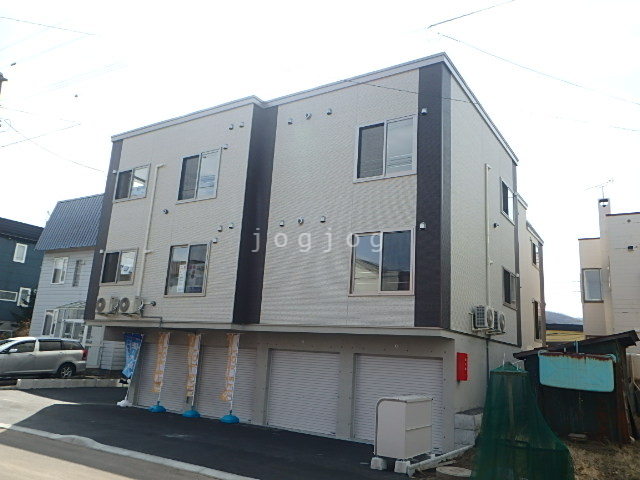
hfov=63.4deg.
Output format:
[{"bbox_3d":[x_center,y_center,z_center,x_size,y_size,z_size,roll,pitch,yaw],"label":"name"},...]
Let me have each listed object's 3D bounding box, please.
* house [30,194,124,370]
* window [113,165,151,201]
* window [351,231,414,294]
[{"bbox_3d":[-10.346,2.382,28.633,9.200,9.450,7.500,-5,-15,33],"label":"house"},{"bbox_3d":[-6.442,-1.933,17.727,1.744,1.170,0.100,-5,-15,33],"label":"window"},{"bbox_3d":[1.418,0.532,11.989,1.640,1.520,0.120,-5,-15,33],"label":"window"}]

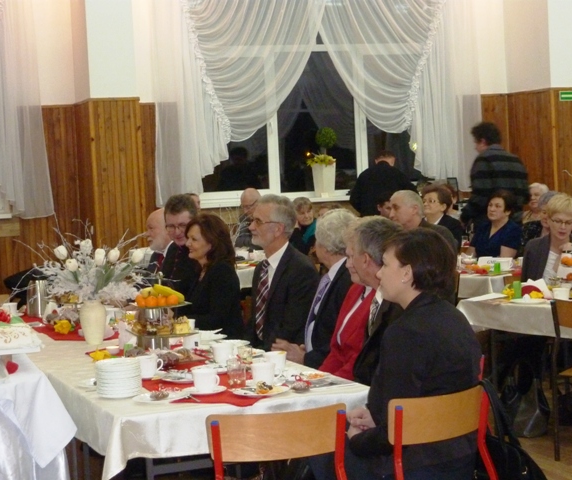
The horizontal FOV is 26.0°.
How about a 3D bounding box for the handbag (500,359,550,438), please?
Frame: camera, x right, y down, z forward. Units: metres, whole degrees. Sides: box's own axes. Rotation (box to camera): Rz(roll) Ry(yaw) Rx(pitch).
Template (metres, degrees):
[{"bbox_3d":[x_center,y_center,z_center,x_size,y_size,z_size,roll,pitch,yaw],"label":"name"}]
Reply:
[{"bbox_3d":[1.334,0.865,6.870,0.160,0.420,0.260,-5,4,-40],"label":"handbag"}]

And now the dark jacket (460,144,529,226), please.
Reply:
[{"bbox_3d":[1.624,-0.372,9.600,0.400,0.740,0.540,1,5,45],"label":"dark jacket"}]

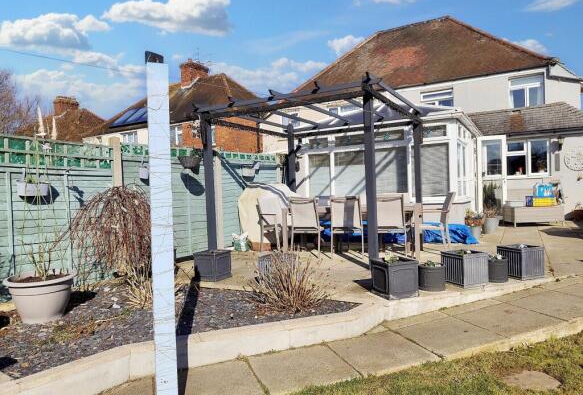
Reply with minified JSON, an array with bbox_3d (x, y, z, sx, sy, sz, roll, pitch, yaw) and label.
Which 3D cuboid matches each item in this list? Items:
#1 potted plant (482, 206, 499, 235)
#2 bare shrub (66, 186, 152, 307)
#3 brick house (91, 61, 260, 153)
[{"bbox_3d":[4.358,0.504,9.588,0.347,0.632,0.347,-2,0,29],"label":"potted plant"},{"bbox_3d":[-1.970,0.487,4.845,1.071,1.204,1.071,-2,0,29],"label":"bare shrub"},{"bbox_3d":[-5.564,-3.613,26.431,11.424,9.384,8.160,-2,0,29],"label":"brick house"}]

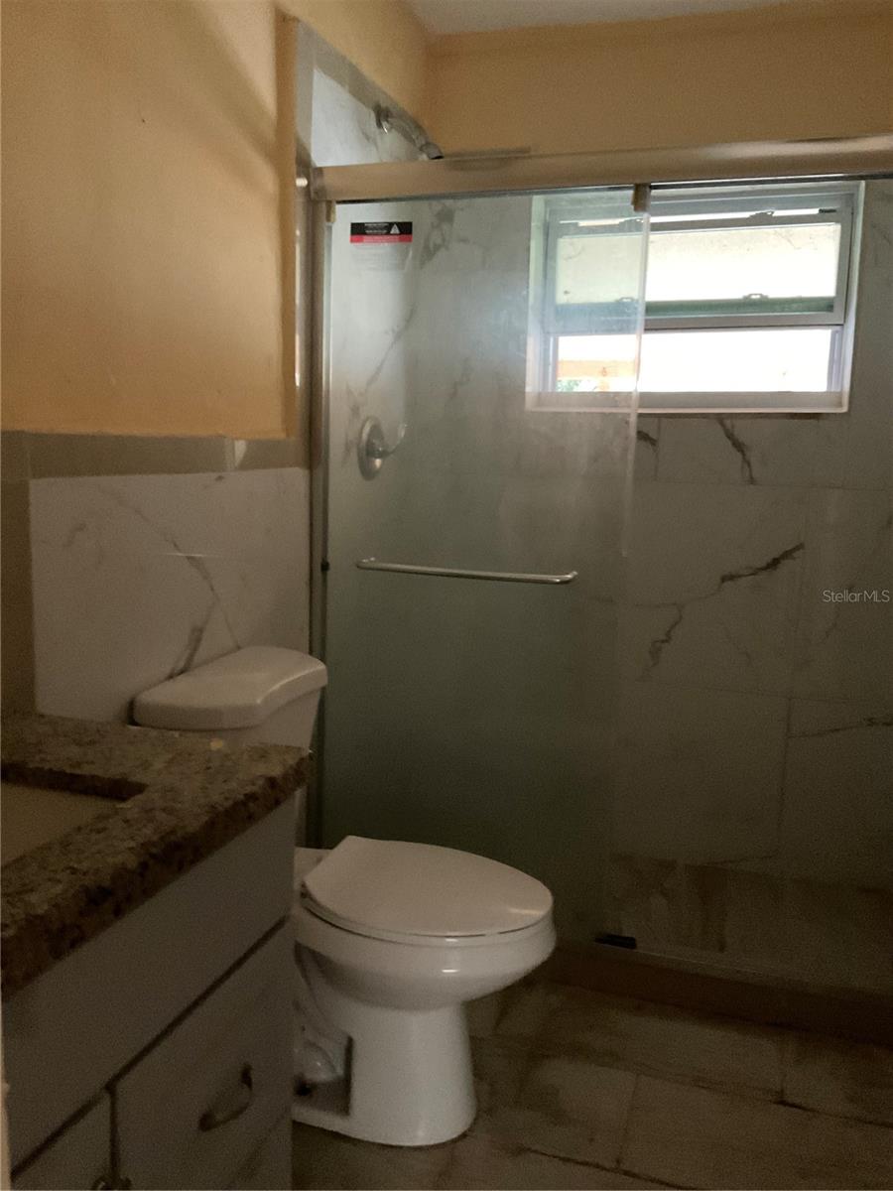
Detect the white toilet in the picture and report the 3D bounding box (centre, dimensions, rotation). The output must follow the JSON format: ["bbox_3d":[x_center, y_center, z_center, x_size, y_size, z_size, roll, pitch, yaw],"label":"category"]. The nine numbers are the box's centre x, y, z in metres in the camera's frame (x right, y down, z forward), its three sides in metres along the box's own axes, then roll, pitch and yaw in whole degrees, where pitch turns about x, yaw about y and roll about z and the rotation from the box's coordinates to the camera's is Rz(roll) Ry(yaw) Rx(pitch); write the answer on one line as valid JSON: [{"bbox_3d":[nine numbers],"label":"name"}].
[{"bbox_3d":[-0.154,0.564,1.868,0.721,0.811,0.458,4,9,17],"label":"white toilet"}]

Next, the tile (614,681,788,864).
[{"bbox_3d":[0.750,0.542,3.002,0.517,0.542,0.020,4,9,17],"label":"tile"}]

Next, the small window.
[{"bbox_3d":[0.691,-0.837,2.876,0.903,0.613,0.119,4,9,17],"label":"small window"}]

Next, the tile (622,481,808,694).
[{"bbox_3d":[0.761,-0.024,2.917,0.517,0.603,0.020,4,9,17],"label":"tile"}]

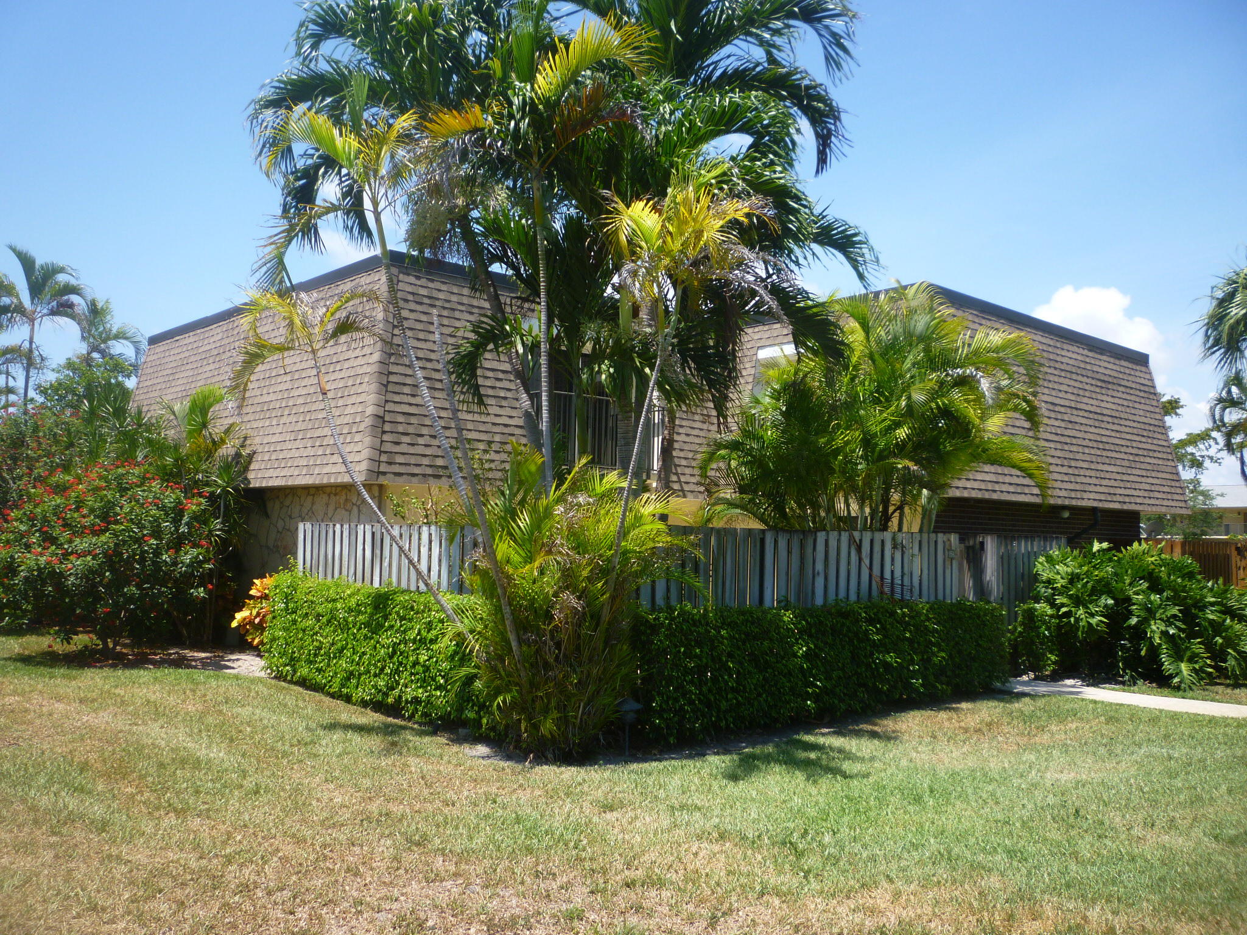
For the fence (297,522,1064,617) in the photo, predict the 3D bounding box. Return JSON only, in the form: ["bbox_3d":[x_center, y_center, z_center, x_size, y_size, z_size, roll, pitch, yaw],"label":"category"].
[{"bbox_3d":[1.266,1.774,14.456,9.550,1.750,5.600,5,-5,-42],"label":"fence"}]

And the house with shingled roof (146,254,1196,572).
[{"bbox_3d":[0.880,0.256,20.124,15.510,5.480,13.090,5,-5,-42],"label":"house with shingled roof"}]

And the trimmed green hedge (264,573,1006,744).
[{"bbox_3d":[0.250,1.969,11.977,6.750,1.000,5.290,5,-5,-42],"label":"trimmed green hedge"}]

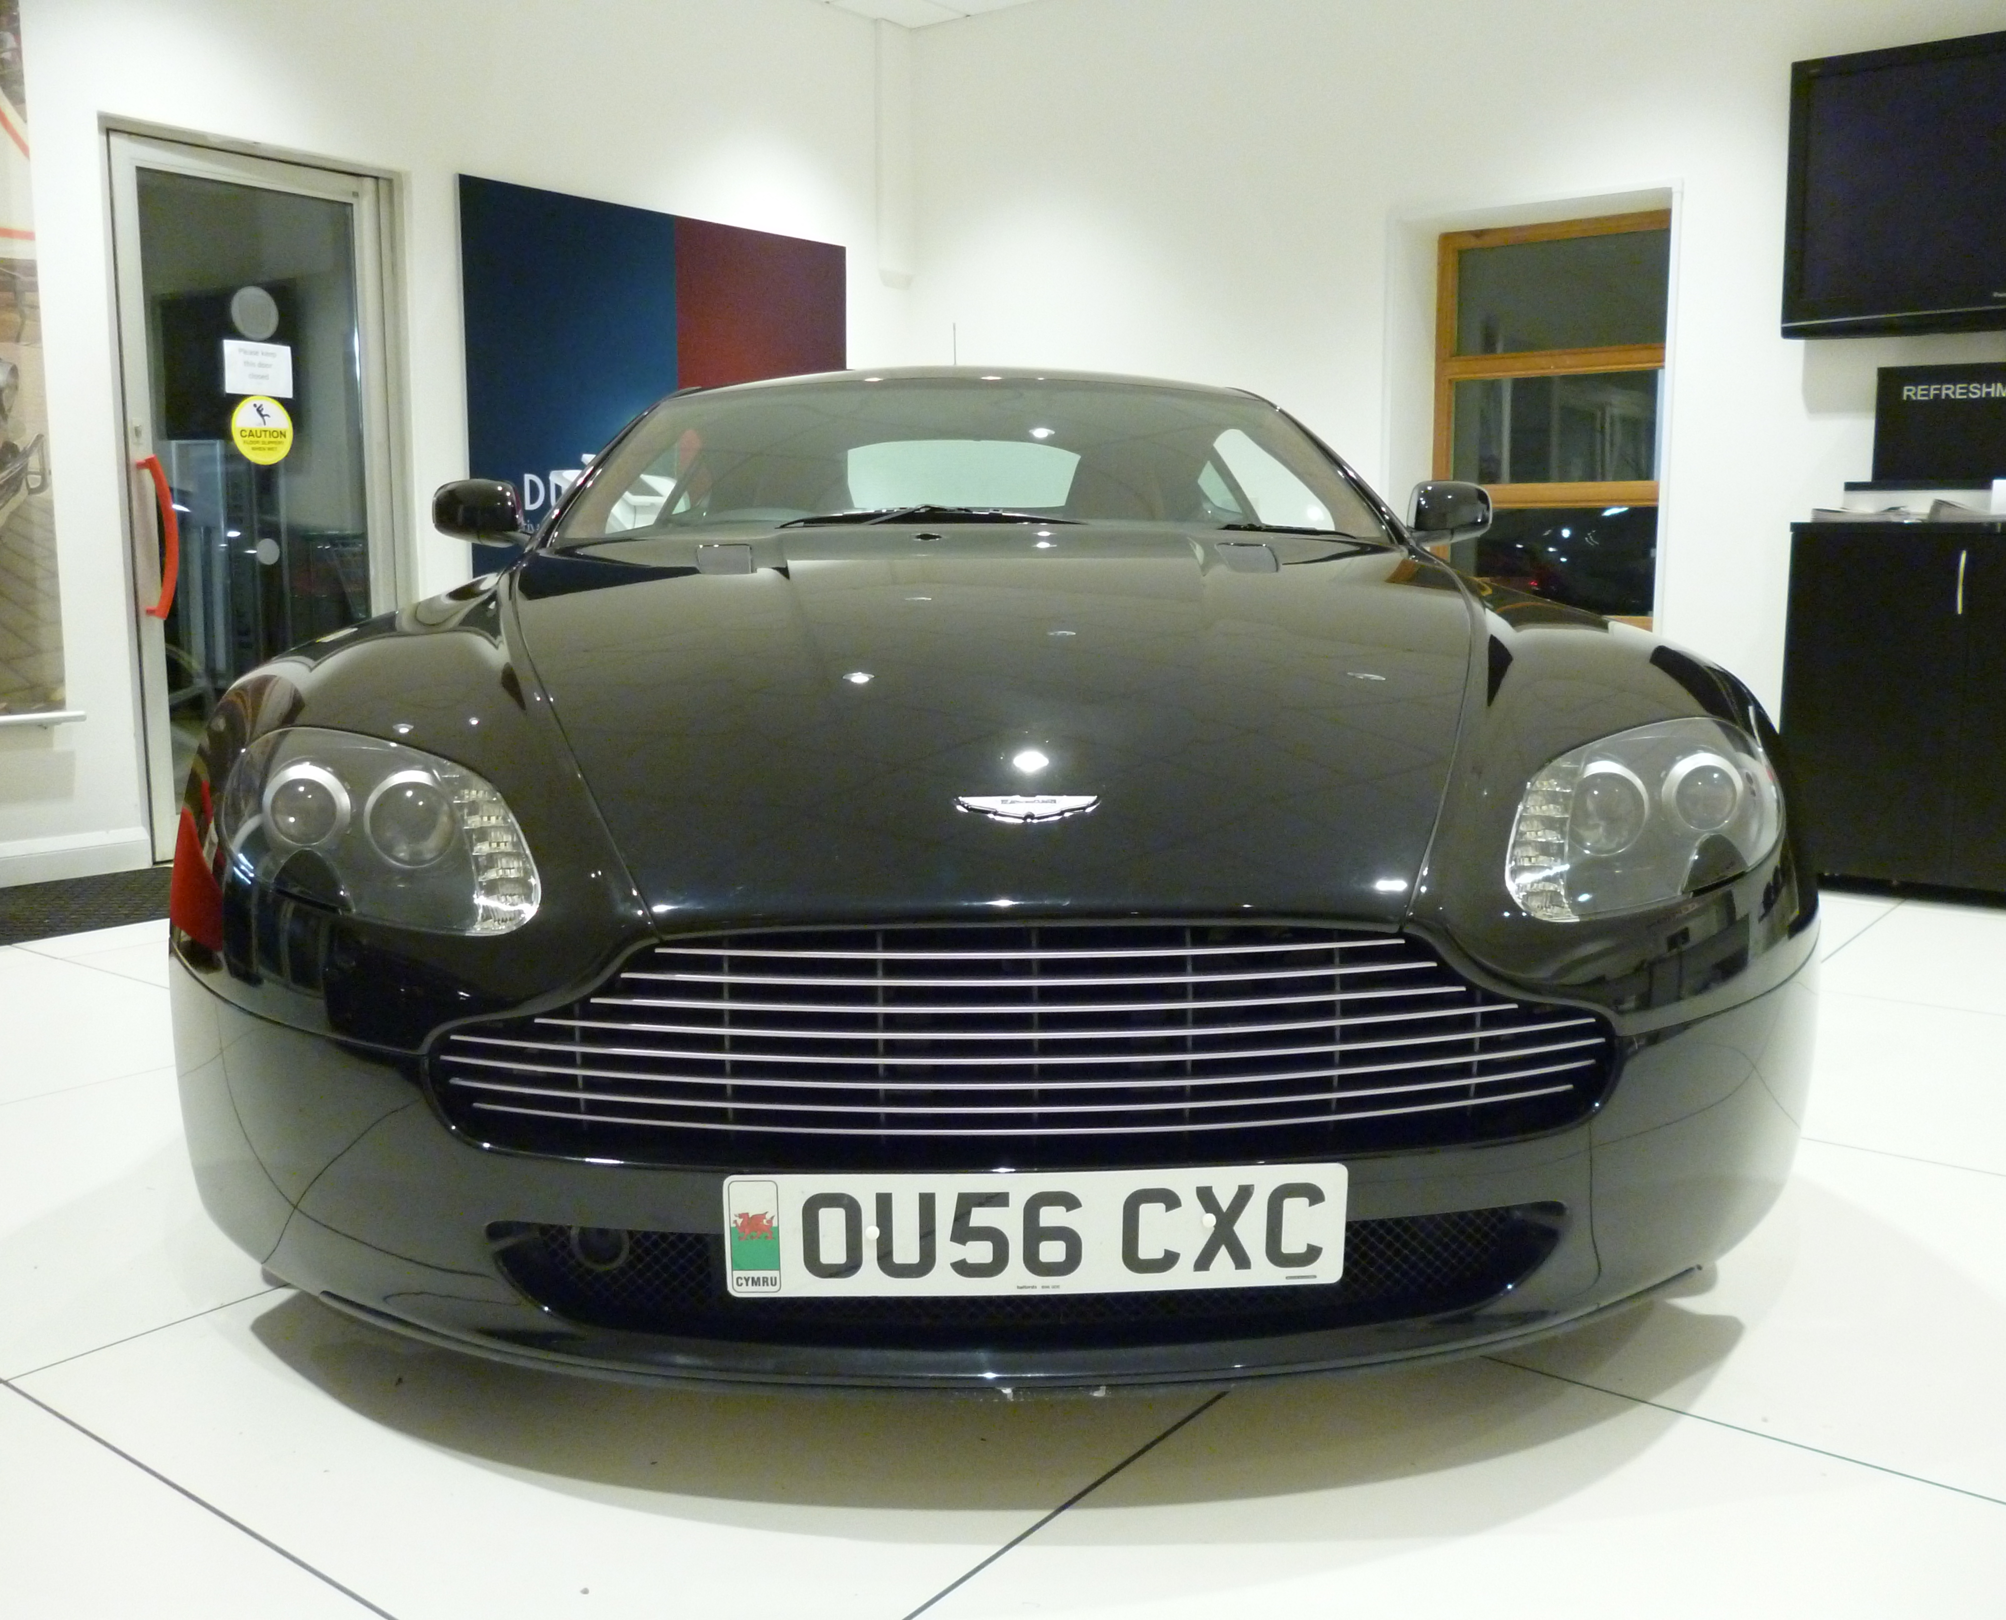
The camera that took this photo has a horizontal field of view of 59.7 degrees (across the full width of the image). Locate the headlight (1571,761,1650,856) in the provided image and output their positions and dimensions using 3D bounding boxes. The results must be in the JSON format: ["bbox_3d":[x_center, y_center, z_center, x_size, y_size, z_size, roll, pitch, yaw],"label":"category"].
[{"bbox_3d":[0.622,-0.002,1.800,0.095,0.098,0.065,0,7,-3],"label":"headlight"}]

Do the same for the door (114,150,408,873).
[{"bbox_3d":[-2.203,-0.896,5.231,0.060,2.040,0.840,6,9,37],"label":"door"}]

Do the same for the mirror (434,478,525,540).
[{"bbox_3d":[-0.988,-0.564,3.300,0.185,0.125,0.130,0,7,-3],"label":"mirror"}]

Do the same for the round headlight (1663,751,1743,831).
[{"bbox_3d":[0.748,-0.019,1.865,0.086,0.088,0.065,0,7,-3],"label":"round headlight"}]

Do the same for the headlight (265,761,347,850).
[{"bbox_3d":[-0.717,-0.006,1.797,0.088,0.088,0.065,0,7,-3],"label":"headlight"}]

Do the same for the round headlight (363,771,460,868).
[{"bbox_3d":[-0.590,0.009,1.740,0.095,0.098,0.065,0,7,-3],"label":"round headlight"}]

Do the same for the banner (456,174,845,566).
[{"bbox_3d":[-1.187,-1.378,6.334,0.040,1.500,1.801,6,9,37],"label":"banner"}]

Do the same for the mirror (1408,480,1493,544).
[{"bbox_3d":[0.868,-0.578,3.390,0.180,0.125,0.130,0,7,-3],"label":"mirror"}]

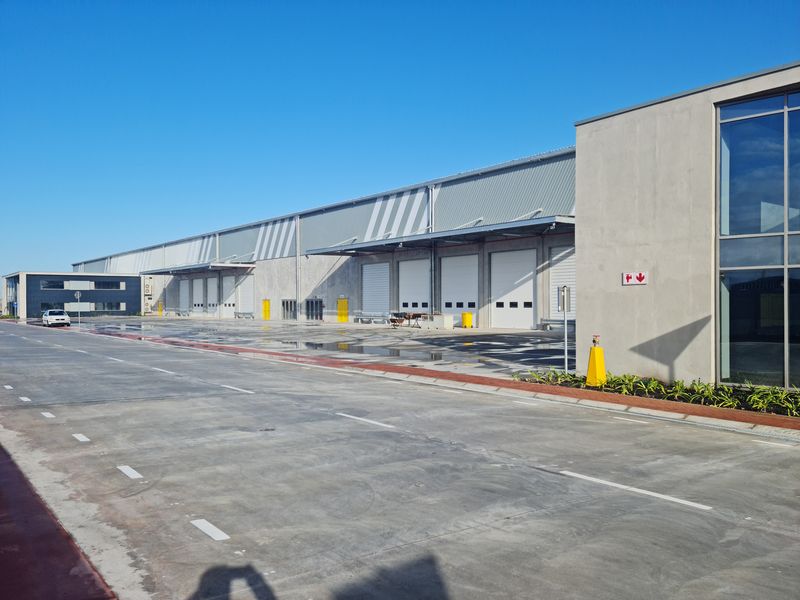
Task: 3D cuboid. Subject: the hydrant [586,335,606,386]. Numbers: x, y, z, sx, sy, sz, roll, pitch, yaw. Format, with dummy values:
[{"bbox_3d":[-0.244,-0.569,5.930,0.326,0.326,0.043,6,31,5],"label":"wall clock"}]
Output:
[{"bbox_3d":[4.147,1.270,13.150,0.320,1.075,0.320,0,0,-36],"label":"hydrant"}]

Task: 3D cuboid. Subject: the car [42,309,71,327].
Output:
[{"bbox_3d":[-29.399,1.545,53.500,1.690,1.410,4.250,0,0,-36],"label":"car"}]

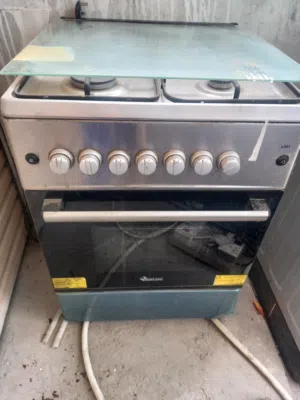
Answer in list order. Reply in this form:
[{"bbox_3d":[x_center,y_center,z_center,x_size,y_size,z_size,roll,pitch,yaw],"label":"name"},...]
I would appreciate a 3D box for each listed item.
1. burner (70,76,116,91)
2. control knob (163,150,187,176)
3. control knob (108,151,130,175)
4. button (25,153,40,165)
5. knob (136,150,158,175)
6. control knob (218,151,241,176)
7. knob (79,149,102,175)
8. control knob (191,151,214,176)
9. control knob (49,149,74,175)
[{"bbox_3d":[-0.126,-0.273,0.650,0.102,0.022,0.102,0,40,-3],"label":"burner"},{"bbox_3d":[0.053,-0.075,0.603,0.046,0.046,0.031,0,40,-3],"label":"control knob"},{"bbox_3d":[-0.063,-0.075,0.596,0.046,0.046,0.031,0,40,-3],"label":"control knob"},{"bbox_3d":[-0.243,-0.082,0.596,0.028,0.028,0.009,0,40,-3],"label":"button"},{"bbox_3d":[-0.006,-0.075,0.600,0.046,0.046,0.031,0,40,-3],"label":"knob"},{"bbox_3d":[0.170,-0.075,0.610,0.046,0.046,0.031,0,40,-3],"label":"control knob"},{"bbox_3d":[-0.122,-0.076,0.593,0.046,0.046,0.031,0,40,-3],"label":"knob"},{"bbox_3d":[0.112,-0.075,0.607,0.046,0.046,0.031,0,40,-3],"label":"control knob"},{"bbox_3d":[-0.182,-0.076,0.589,0.046,0.046,0.031,0,40,-3],"label":"control knob"}]

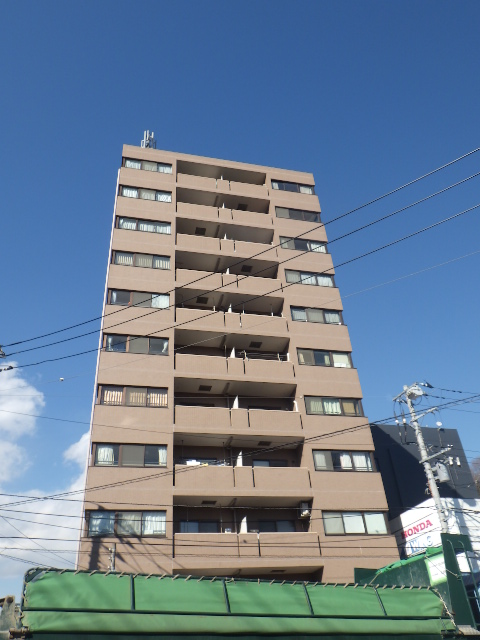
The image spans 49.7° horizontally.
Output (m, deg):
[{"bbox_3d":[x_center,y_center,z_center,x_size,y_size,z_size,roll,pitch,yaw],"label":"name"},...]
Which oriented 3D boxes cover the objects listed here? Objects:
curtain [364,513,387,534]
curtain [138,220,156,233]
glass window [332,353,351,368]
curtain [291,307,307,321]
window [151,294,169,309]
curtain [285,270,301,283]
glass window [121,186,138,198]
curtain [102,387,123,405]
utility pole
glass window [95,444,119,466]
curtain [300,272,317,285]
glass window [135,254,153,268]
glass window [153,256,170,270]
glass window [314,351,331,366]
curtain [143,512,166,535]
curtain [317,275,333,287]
[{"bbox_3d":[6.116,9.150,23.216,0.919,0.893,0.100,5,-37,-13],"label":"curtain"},{"bbox_3d":[-5.481,-5.538,30.772,1.029,0.961,0.120,5,-38,-13],"label":"curtain"},{"bbox_3d":[5.651,2.255,28.823,0.970,0.980,0.100,5,-37,-13],"label":"glass window"},{"bbox_3d":[3.443,-0.286,29.864,0.982,0.985,0.080,5,-37,-13],"label":"curtain"},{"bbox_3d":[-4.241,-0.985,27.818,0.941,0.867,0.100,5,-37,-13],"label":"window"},{"bbox_3d":[3.220,-2.553,31.076,0.898,0.837,0.120,5,-38,-13],"label":"curtain"},{"bbox_3d":[-6.999,-8.076,32.792,1.000,0.940,0.120,5,-37,-13],"label":"glass window"},{"bbox_3d":[-5.846,3.499,23.749,0.938,0.888,0.120,5,-38,-13],"label":"curtain"},{"bbox_3d":[8.385,8.372,20.807,0.800,13.100,2.000,16,-41,-25],"label":"utility pole"},{"bbox_3d":[-5.820,5.908,22.571,0.980,1.000,0.100,5,-37,-13],"label":"glass window"},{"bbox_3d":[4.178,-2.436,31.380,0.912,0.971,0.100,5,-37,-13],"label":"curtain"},{"bbox_3d":[-5.468,-3.248,29.575,0.987,0.985,0.100,5,-37,-13],"label":"glass window"},{"bbox_3d":[-4.481,-3.224,29.719,1.017,0.985,0.080,5,-37,-13],"label":"glass window"},{"bbox_3d":[4.548,2.169,28.257,0.940,1.020,0.080,5,-37,-13],"label":"glass window"},{"bbox_3d":[-3.547,8.443,21.479,0.970,0.930,0.120,5,-37,-13],"label":"curtain"},{"bbox_3d":[5.260,-2.459,32.227,0.960,0.920,0.120,5,-37,-13],"label":"curtain"}]

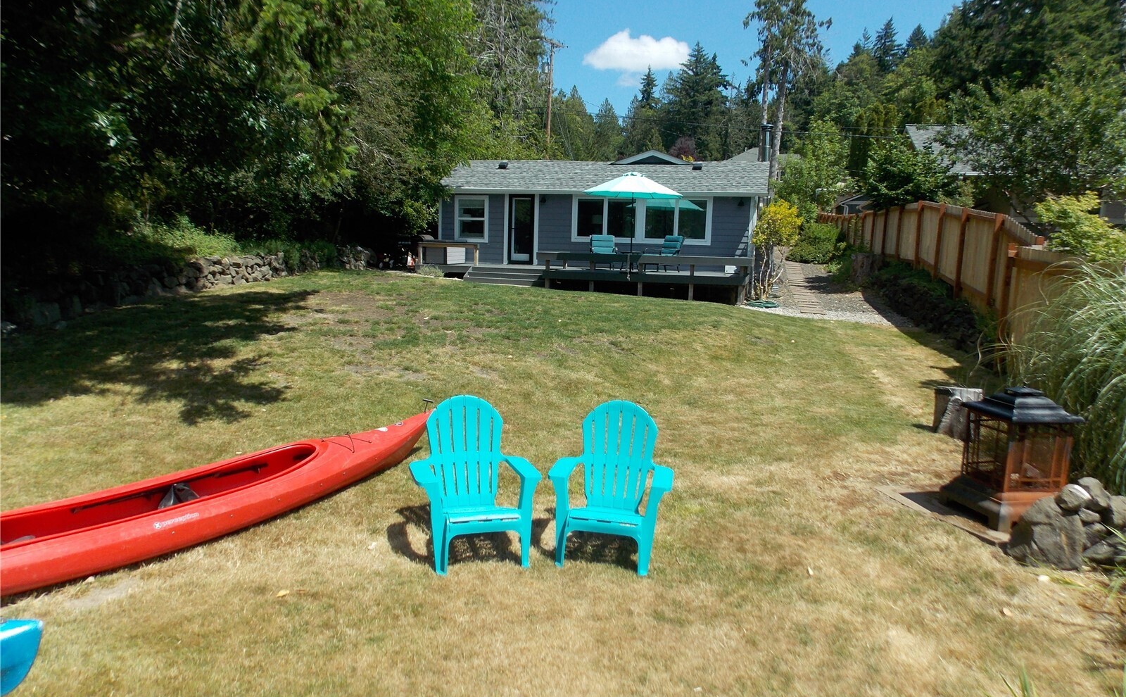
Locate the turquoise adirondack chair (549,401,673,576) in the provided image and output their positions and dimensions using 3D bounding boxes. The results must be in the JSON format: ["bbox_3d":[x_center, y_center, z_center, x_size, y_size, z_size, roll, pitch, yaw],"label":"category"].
[{"bbox_3d":[0.321,0.826,4.723,0.740,0.905,0.800,3,8,12],"label":"turquoise adirondack chair"}]

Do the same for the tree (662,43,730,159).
[{"bbox_3d":[12.368,-18.577,70.276,6.600,19.900,6.600,4,8,14],"label":"tree"}]

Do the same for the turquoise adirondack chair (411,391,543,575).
[{"bbox_3d":[-0.561,0.795,4.637,0.740,0.905,0.800,-1,8,-19],"label":"turquoise adirondack chair"}]

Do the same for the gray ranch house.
[{"bbox_3d":[1.782,-4.574,25.753,10.050,4.150,9.000,4,8,14],"label":"gray ranch house"}]

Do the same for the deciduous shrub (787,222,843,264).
[{"bbox_3d":[9.111,-3.800,26.999,2.000,1.490,2.000,4,8,14],"label":"deciduous shrub"}]

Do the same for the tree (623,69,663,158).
[{"bbox_3d":[7.968,-18.678,75.468,4.400,18.400,4.400,4,8,14],"label":"tree"}]

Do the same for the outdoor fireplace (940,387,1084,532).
[{"bbox_3d":[3.300,0.765,5.440,0.650,0.975,0.660,0,8,-9],"label":"outdoor fireplace"}]

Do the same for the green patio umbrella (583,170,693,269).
[{"bbox_3d":[1.777,-3.223,19.140,2.600,2.540,2.600,4,8,14],"label":"green patio umbrella"}]

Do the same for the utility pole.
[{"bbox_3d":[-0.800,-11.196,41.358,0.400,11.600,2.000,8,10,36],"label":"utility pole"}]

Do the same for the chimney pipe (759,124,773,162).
[{"bbox_3d":[6.520,-6.501,23.914,0.400,1.240,0.400,4,8,14],"label":"chimney pipe"}]

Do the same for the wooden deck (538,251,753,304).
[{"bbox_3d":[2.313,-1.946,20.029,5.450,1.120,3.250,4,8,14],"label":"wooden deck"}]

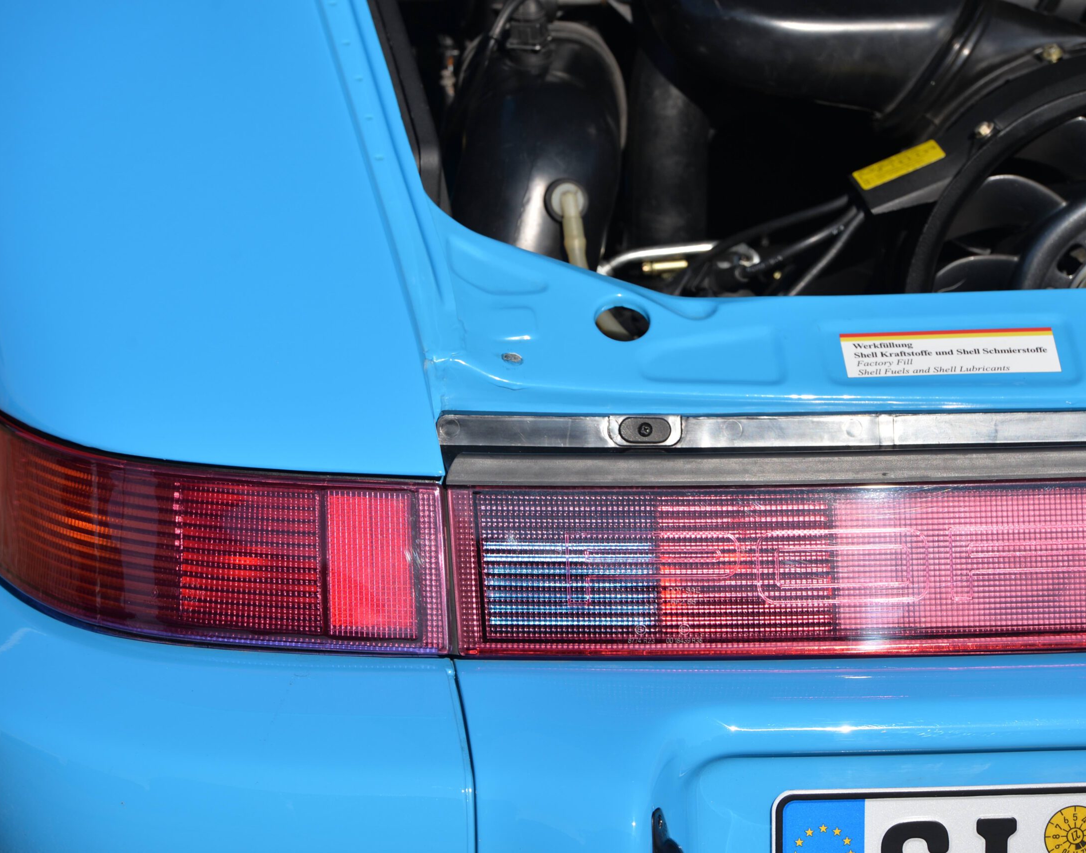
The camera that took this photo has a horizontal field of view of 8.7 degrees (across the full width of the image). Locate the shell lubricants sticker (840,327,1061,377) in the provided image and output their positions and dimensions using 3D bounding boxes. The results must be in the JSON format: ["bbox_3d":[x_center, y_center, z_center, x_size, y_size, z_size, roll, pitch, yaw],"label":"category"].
[{"bbox_3d":[0.230,-0.042,4.012,0.121,0.001,0.040,-2,39,-5],"label":"shell lubricants sticker"}]

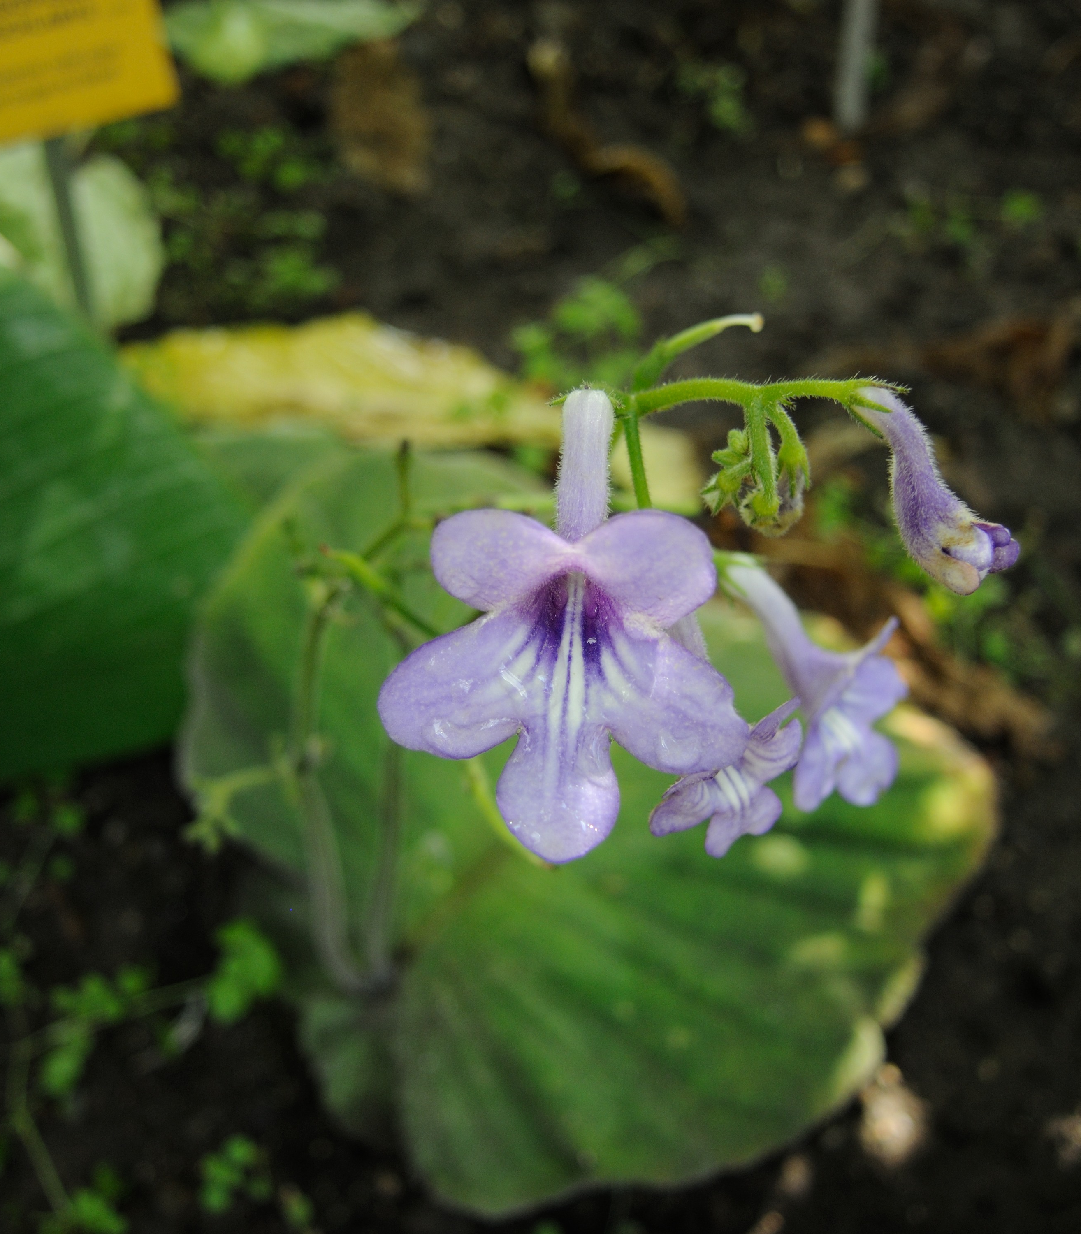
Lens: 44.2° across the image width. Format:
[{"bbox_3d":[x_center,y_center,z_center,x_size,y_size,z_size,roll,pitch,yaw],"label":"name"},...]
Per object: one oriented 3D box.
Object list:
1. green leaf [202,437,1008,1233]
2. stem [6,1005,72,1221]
[{"bbox_3d":[0.006,0.024,0.280,0.170,0.045,0.155,28,47,29],"label":"green leaf"},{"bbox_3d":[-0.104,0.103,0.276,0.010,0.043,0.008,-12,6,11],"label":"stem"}]

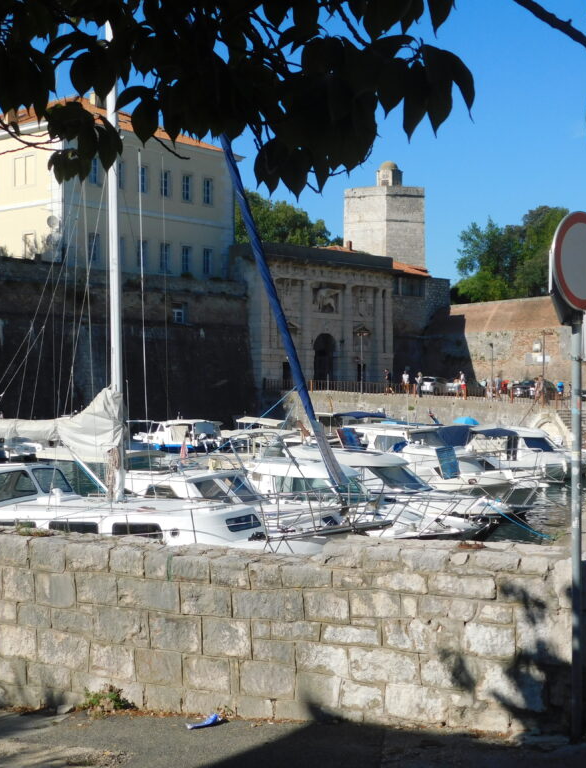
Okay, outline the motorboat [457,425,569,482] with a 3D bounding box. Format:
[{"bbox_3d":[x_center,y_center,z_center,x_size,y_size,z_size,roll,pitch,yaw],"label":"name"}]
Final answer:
[{"bbox_3d":[10.100,2.900,50.000,6.200,2.400,2.350,0,0,17],"label":"motorboat"}]

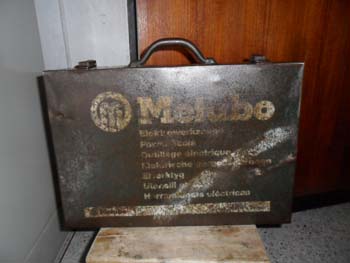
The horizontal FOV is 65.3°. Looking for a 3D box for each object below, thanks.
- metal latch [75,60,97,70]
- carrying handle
[{"bbox_3d":[-0.152,-0.113,0.467,0.025,0.015,0.033,-2,14,1],"label":"metal latch"},{"bbox_3d":[-0.004,-0.131,0.462,0.144,0.043,0.022,-2,14,1],"label":"carrying handle"}]

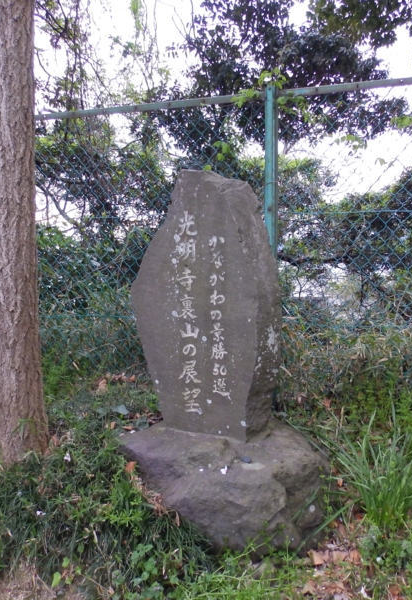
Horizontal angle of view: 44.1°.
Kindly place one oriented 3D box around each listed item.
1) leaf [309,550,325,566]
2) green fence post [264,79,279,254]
[{"bbox_3d":[0.399,0.928,1.835,0.040,0.018,0.060,6,19,17],"label":"leaf"},{"bbox_3d":[0.343,-0.245,2.709,0.062,1.760,0.055,1,4,17],"label":"green fence post"}]

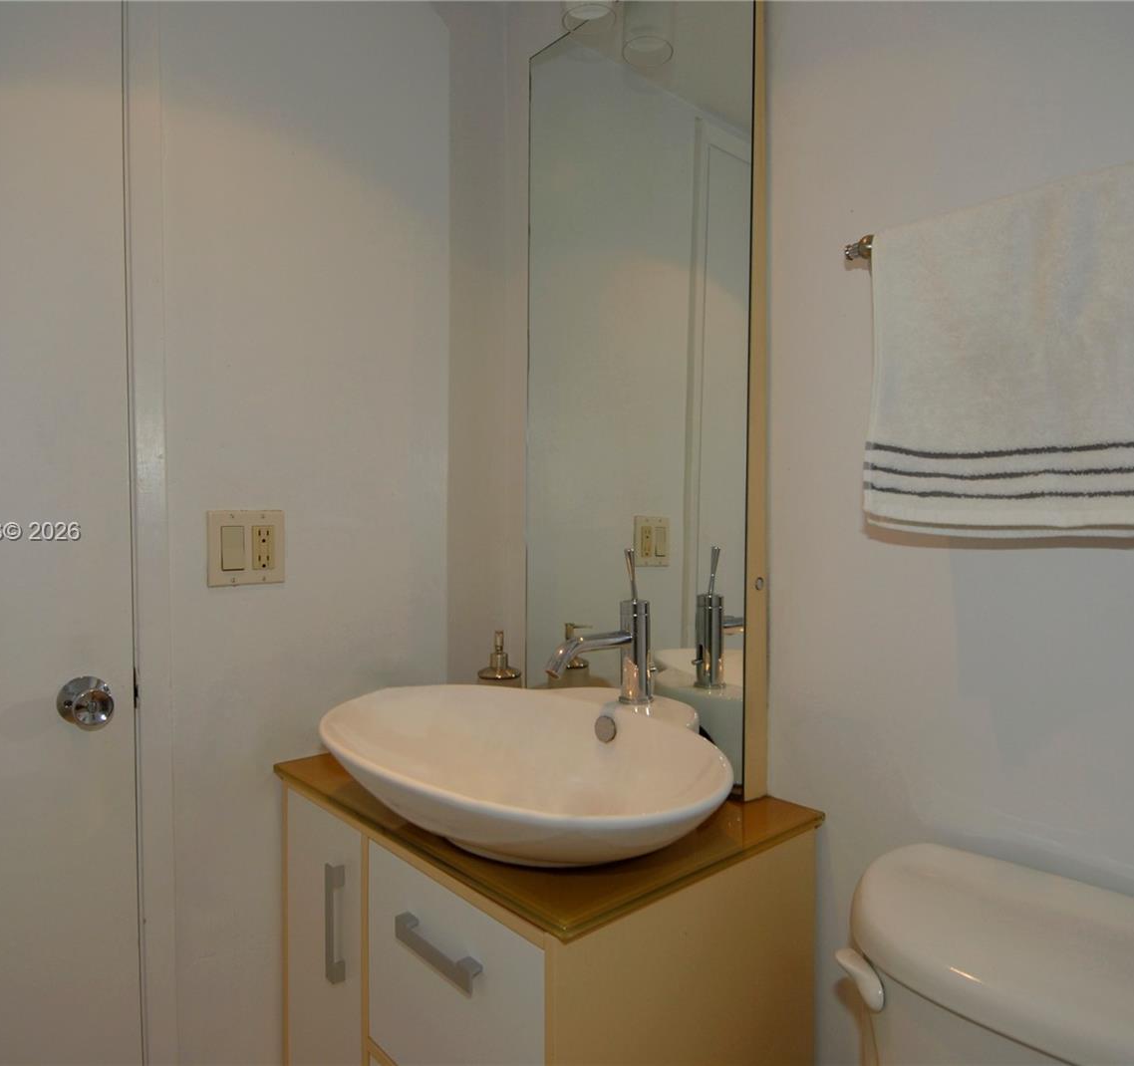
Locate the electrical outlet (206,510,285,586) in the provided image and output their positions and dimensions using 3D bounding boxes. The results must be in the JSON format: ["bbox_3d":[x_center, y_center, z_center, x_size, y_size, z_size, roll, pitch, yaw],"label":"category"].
[{"bbox_3d":[-0.492,0.023,1.230,0.117,0.114,0.010,-2,2,-43],"label":"electrical outlet"}]

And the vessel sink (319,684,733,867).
[{"bbox_3d":[-0.039,0.308,1.027,0.458,0.134,0.632,-2,2,-43],"label":"vessel sink"}]

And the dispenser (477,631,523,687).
[{"bbox_3d":[-0.118,0.268,1.391,0.076,0.192,0.084,0,2,-7],"label":"dispenser"}]

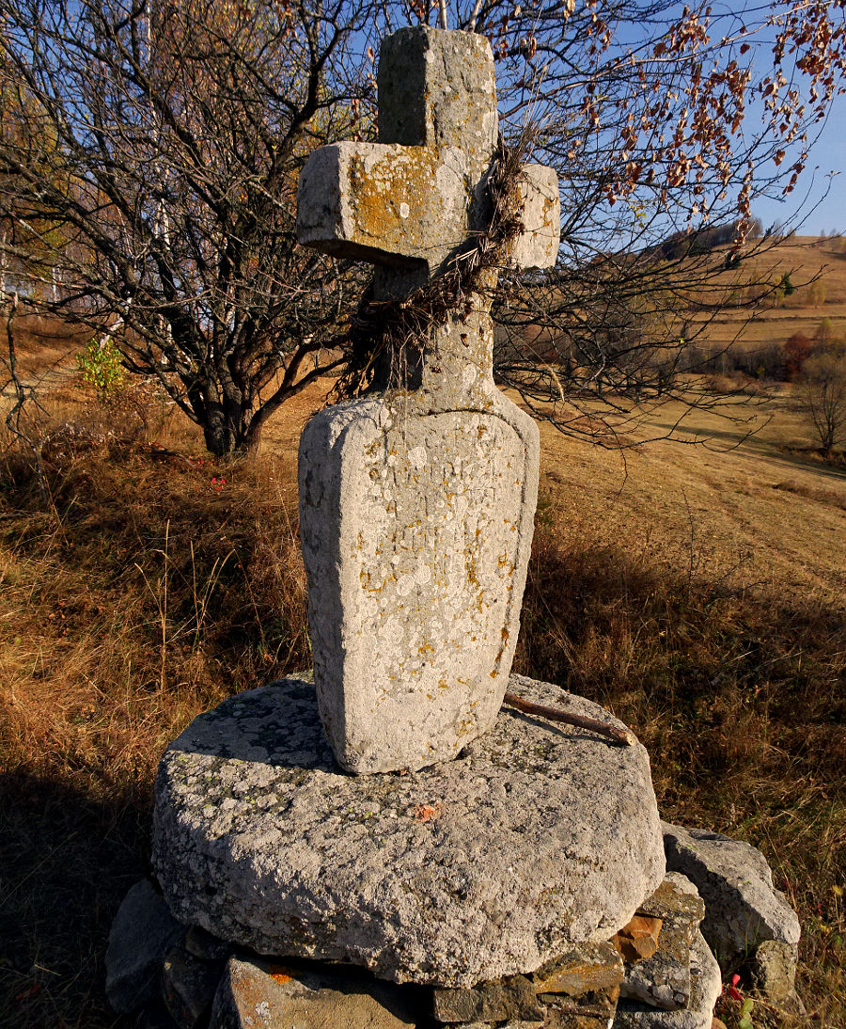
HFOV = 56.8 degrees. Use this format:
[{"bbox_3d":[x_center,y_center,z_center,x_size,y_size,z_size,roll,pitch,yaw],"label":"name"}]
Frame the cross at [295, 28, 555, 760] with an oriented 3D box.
[{"bbox_3d":[0.014,-0.204,1.700,0.490,1.470,0.219,-4,10,-28],"label":"cross"}]

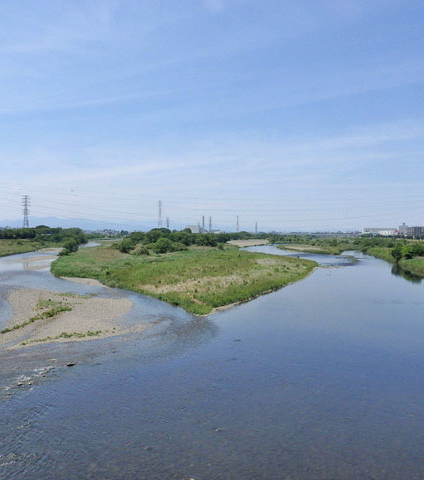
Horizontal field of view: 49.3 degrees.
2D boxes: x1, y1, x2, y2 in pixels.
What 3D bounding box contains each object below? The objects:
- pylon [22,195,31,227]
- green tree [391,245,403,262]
[{"bbox_3d":[-192.640,-28.040,480.000,8.800,38.000,7.000,0,1,0],"label":"pylon"},{"bbox_3d":[71.850,5.260,180.000,4.600,7.000,4.600,0,1,0],"label":"green tree"}]

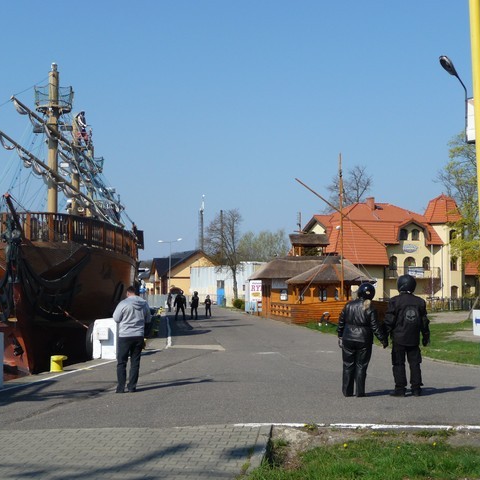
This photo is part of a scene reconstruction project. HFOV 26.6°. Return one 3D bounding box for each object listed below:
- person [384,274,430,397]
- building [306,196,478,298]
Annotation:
[{"bbox_3d":[2.595,1.467,15.822,0.660,1.861,0.400,0,-3,-6],"label":"person"},{"bbox_3d":[15.489,1.233,109.000,15.300,11.700,11.500,1,-3,-20],"label":"building"}]

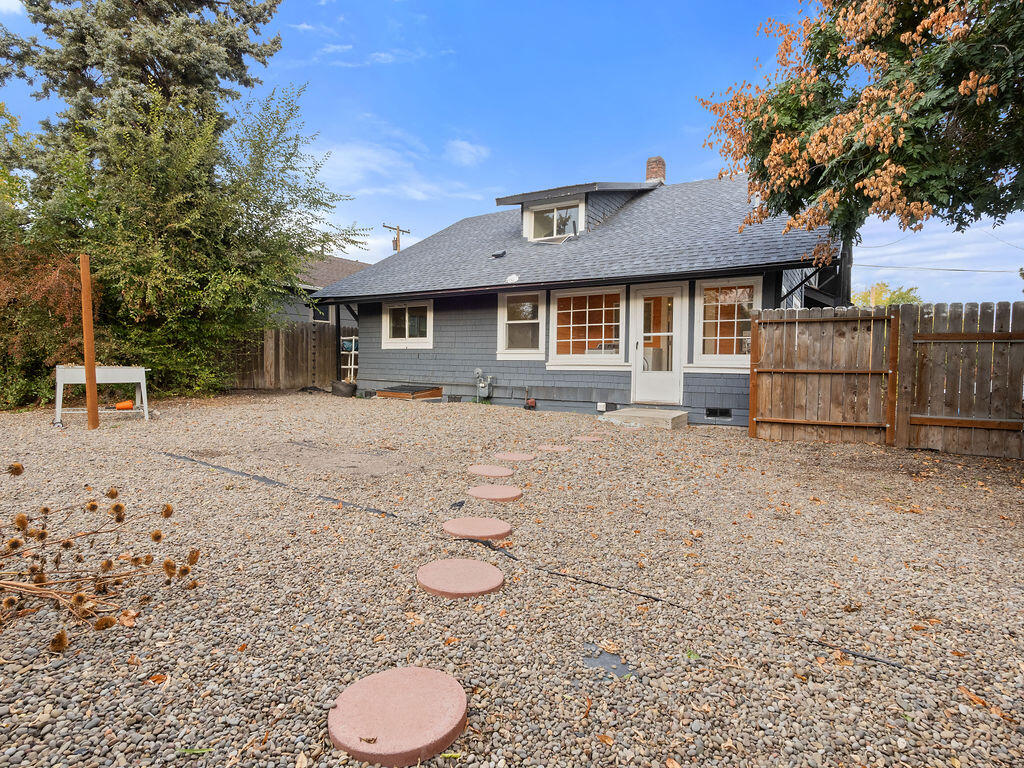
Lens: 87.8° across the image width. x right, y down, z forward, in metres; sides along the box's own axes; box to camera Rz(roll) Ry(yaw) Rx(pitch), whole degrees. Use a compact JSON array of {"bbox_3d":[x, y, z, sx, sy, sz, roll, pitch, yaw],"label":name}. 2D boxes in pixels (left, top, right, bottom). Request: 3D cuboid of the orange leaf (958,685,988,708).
[{"bbox_3d":[1.623,1.093,1.880,0.035,0.020,0.099,0,4,-5],"label":"orange leaf"}]

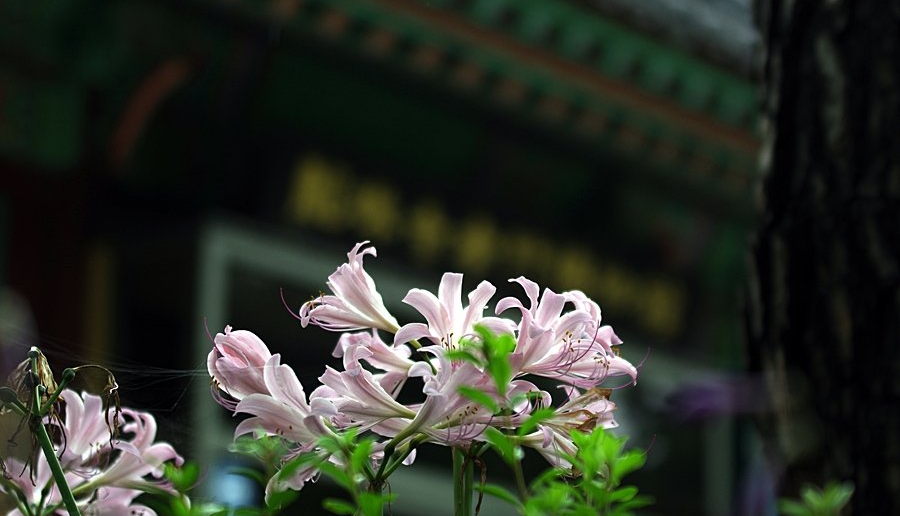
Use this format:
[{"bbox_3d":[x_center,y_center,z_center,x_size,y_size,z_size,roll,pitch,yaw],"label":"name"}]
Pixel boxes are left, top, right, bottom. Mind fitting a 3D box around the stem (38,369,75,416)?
[{"bbox_3d":[-0.297,0.101,1.980,0.010,0.042,0.010,37,0,0],"label":"stem"}]

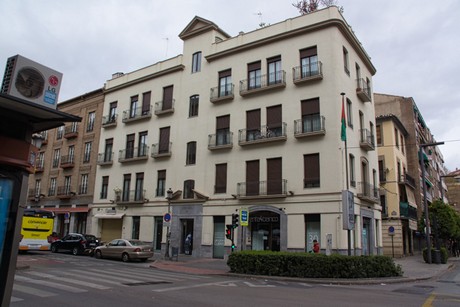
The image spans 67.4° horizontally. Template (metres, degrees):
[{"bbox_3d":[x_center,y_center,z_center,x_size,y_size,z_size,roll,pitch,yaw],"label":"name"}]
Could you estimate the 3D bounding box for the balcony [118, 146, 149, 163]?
[{"bbox_3d":[-8.751,0.120,31.435,3.334,1.186,0.480,-7,-16,33],"label":"balcony"}]

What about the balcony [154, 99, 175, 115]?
[{"bbox_3d":[-5.713,-4.076,30.447,1.822,1.025,0.480,-7,-16,33],"label":"balcony"}]

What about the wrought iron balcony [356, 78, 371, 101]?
[{"bbox_3d":[9.979,-4.633,25.657,0.518,1.169,2.100,-8,-16,35],"label":"wrought iron balcony"}]

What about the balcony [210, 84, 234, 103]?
[{"bbox_3d":[-0.564,-4.569,26.385,1.910,1.070,0.450,-7,-15,33],"label":"balcony"}]

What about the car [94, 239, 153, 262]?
[{"bbox_3d":[-7.292,6.570,23.786,4.530,1.430,1.750,-7,-15,32],"label":"car"}]

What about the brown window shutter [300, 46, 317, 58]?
[{"bbox_3d":[5.457,-6.920,23.743,1.204,0.648,0.100,-7,-15,31],"label":"brown window shutter"}]

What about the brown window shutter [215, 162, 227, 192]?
[{"bbox_3d":[-0.593,1.861,25.165,1.010,2.160,0.100,-7,-15,33],"label":"brown window shutter"}]

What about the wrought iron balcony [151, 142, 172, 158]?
[{"bbox_3d":[-5.829,-0.235,29.556,1.842,1.118,0.480,-7,-16,33],"label":"wrought iron balcony"}]

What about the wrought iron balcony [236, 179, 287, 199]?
[{"bbox_3d":[2.160,2.463,23.495,3.560,1.128,0.480,-7,-16,33],"label":"wrought iron balcony"}]

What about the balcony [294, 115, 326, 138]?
[{"bbox_3d":[5.133,-1.643,22.225,1.848,1.148,0.539,-7,-15,31],"label":"balcony"}]

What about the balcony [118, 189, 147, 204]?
[{"bbox_3d":[-8.693,3.882,30.446,3.027,1.075,0.480,-7,-16,33],"label":"balcony"}]

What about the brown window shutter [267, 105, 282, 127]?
[{"bbox_3d":[3.173,-2.529,24.170,1.162,1.553,0.100,-7,-15,31],"label":"brown window shutter"}]

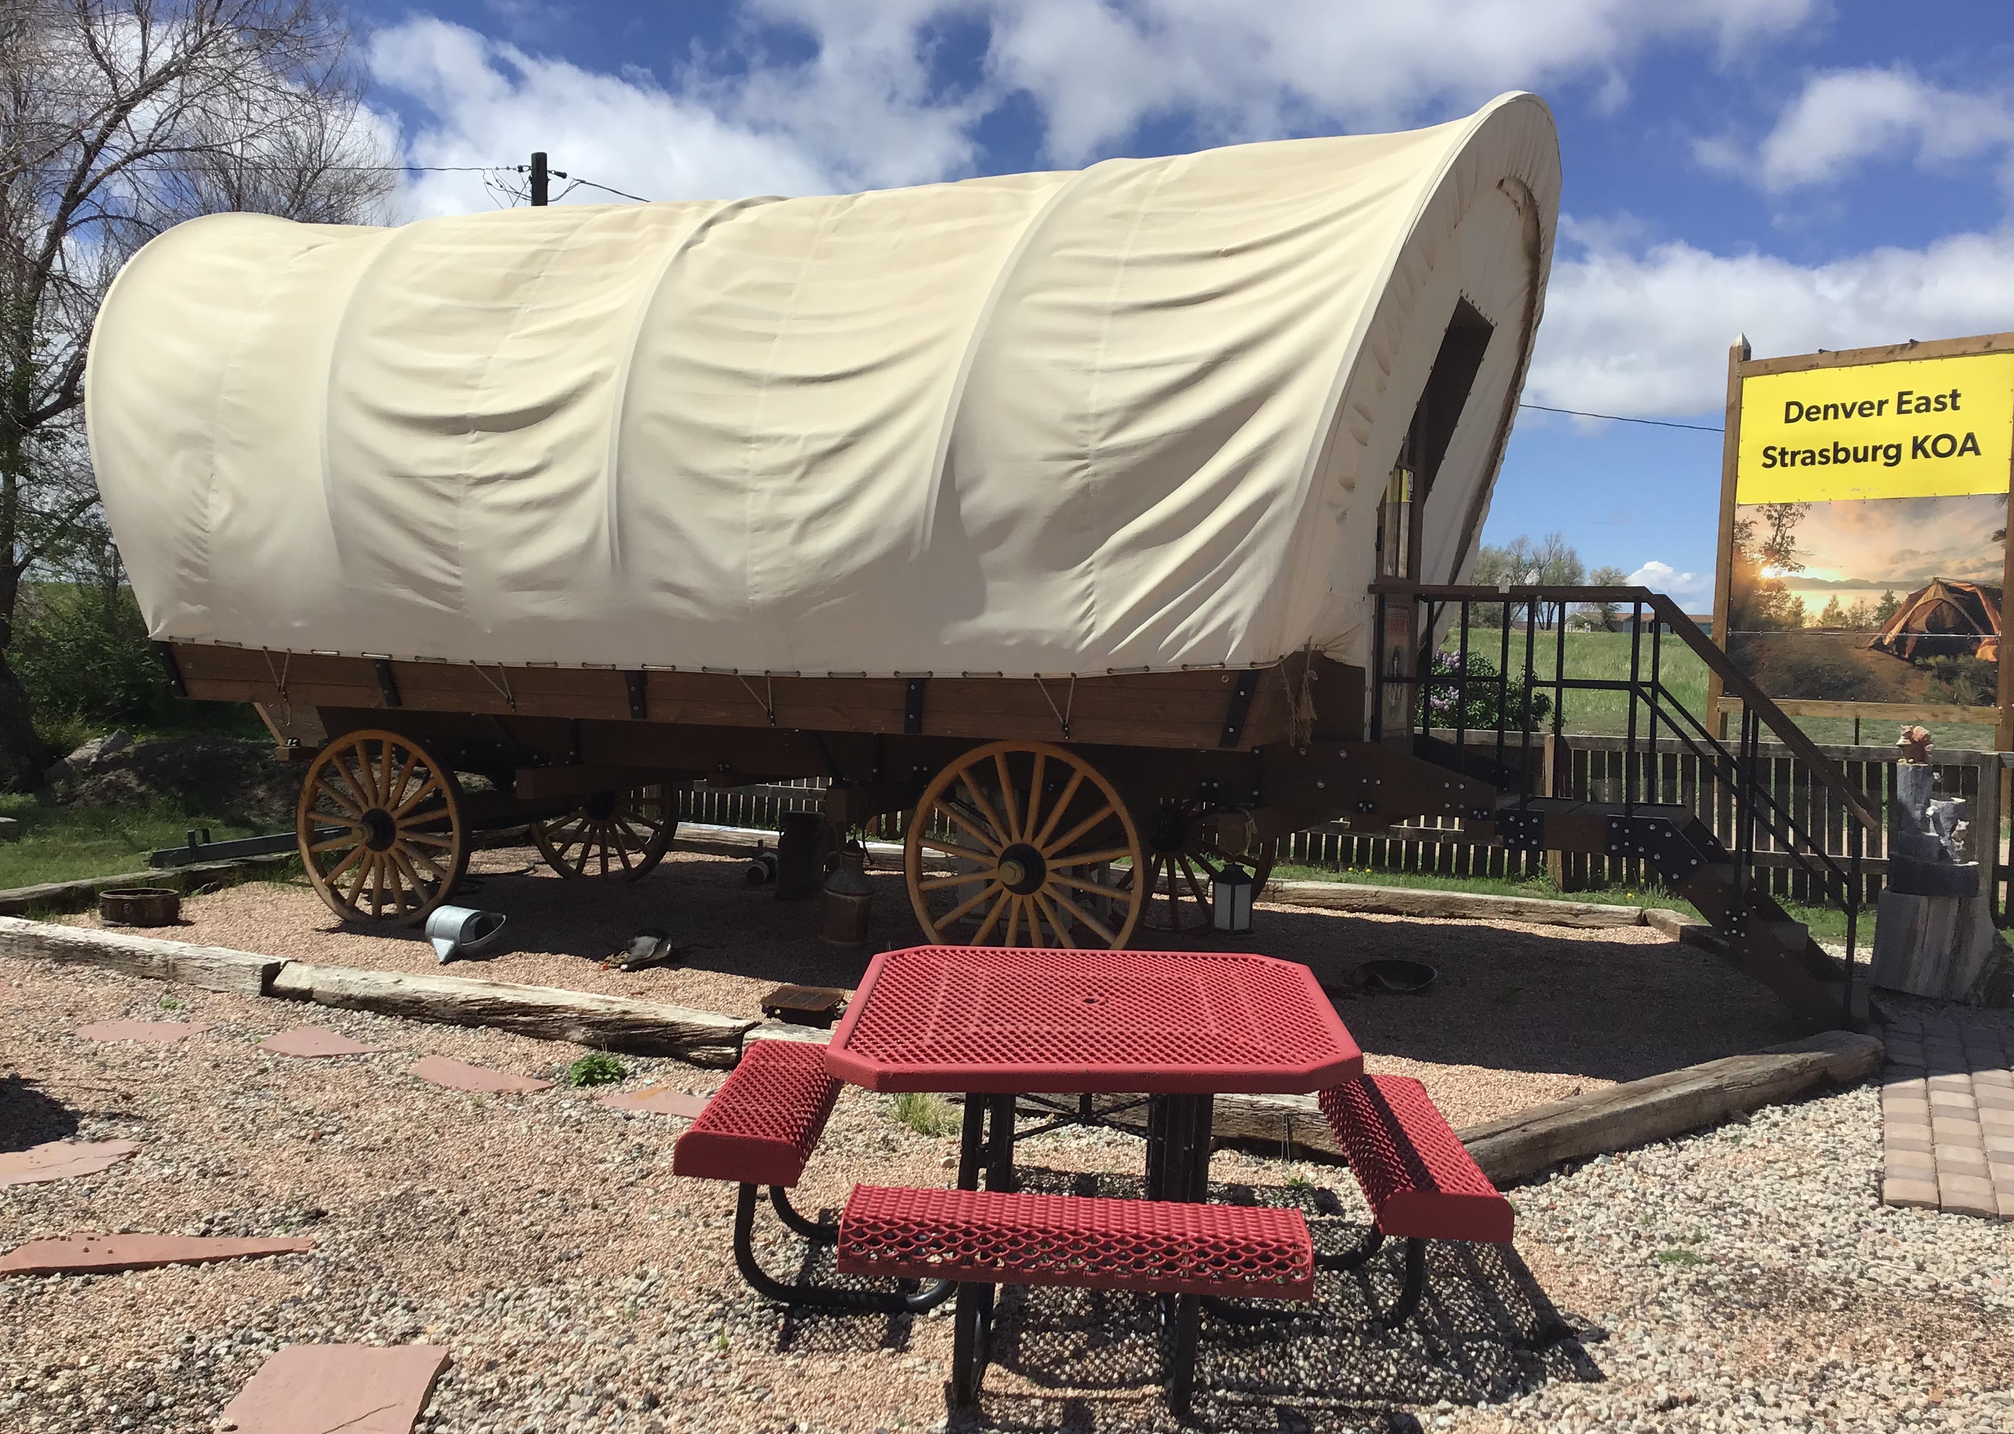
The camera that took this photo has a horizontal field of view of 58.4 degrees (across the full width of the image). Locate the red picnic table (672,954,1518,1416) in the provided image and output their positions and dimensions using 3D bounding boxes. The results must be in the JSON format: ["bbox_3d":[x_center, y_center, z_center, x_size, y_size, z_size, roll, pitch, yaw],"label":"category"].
[{"bbox_3d":[0.202,1.065,4.466,1.860,0.730,1.860,2,3,3],"label":"red picnic table"}]

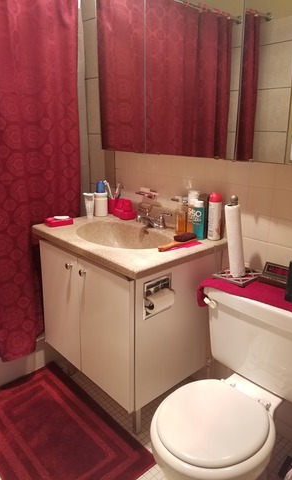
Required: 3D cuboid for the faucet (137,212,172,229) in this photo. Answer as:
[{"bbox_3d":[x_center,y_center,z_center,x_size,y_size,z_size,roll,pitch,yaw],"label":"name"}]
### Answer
[{"bbox_3d":[0.025,-0.108,1.836,0.155,0.085,0.200,-14,22,-40],"label":"faucet"}]

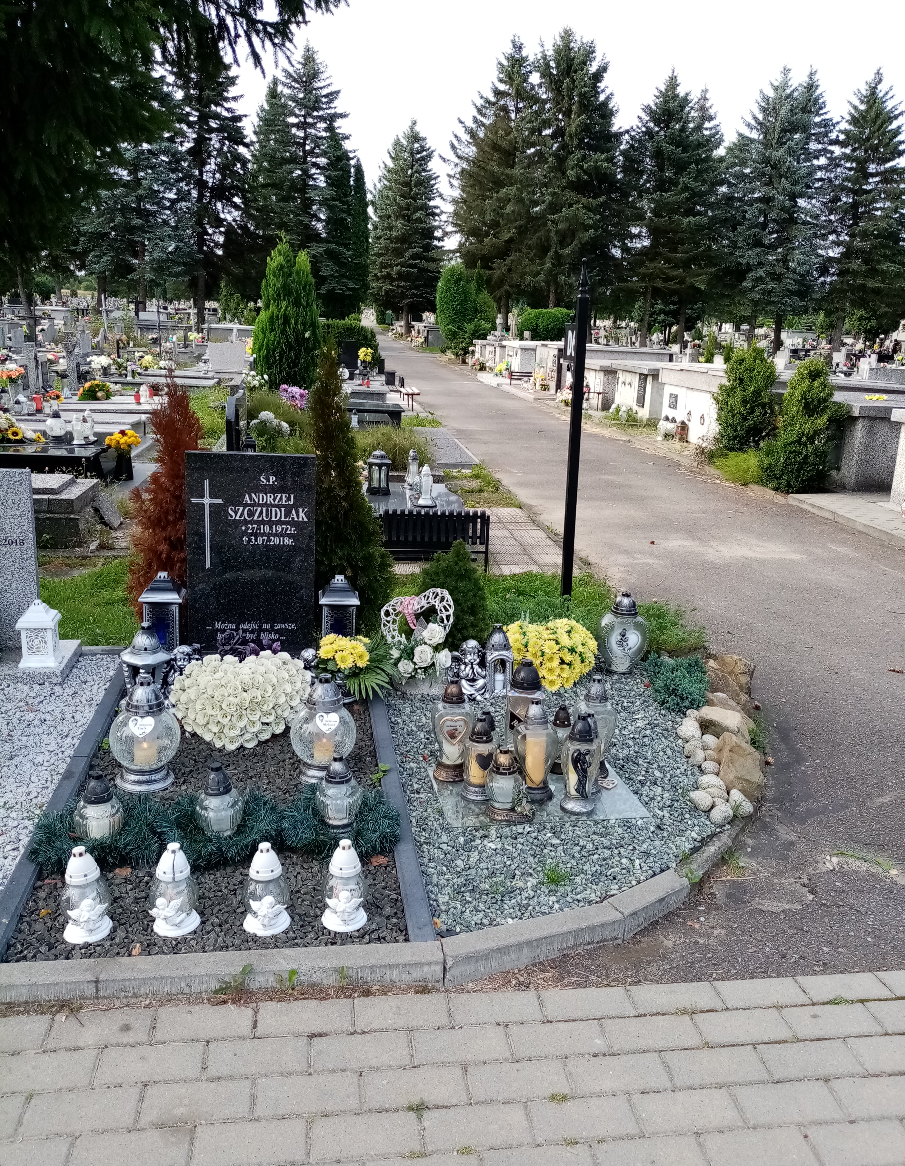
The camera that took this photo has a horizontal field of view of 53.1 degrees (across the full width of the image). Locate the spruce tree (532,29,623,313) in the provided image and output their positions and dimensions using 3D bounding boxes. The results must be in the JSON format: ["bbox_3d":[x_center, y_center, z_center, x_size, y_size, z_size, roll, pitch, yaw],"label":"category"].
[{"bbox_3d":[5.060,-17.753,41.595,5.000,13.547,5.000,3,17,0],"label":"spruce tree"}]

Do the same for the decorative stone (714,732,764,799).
[{"bbox_3d":[0.935,0.576,2.922,0.165,0.160,0.180,8,18,19],"label":"decorative stone"}]

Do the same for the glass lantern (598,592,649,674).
[{"bbox_3d":[0.715,0.199,3.808,0.208,0.340,0.155,0,16,-8],"label":"glass lantern"}]

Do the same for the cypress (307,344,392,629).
[{"bbox_3d":[-0.460,-0.449,4.148,0.420,1.320,0.420,0,17,-6],"label":"cypress"}]

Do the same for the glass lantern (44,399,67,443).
[{"bbox_3d":[-3.081,-1.261,7.050,0.170,0.335,0.170,-2,17,-15],"label":"glass lantern"}]

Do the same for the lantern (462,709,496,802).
[{"bbox_3d":[0.084,0.527,2.785,0.106,0.267,0.106,3,15,-1],"label":"lantern"}]

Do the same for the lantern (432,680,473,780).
[{"bbox_3d":[0.001,0.447,2.808,0.128,0.330,0.115,2,16,-4],"label":"lantern"}]

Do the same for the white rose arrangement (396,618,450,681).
[{"bbox_3d":[-0.109,0.247,3.367,0.196,0.213,0.147,3,17,0],"label":"white rose arrangement"}]

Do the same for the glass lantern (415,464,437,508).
[{"bbox_3d":[-0.180,-0.688,6.262,0.108,0.292,0.108,2,15,-2],"label":"glass lantern"}]

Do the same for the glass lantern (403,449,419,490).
[{"bbox_3d":[-0.288,-0.790,6.300,0.105,0.295,0.105,1,16,-5],"label":"glass lantern"}]

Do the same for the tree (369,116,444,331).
[{"bbox_3d":[-2.701,-20.618,53.000,4.150,11.800,4.150,3,16,0],"label":"tree"}]

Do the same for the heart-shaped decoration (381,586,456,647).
[{"bbox_3d":[-0.138,0.138,3.540,0.285,0.260,0.070,2,17,-2],"label":"heart-shaped decoration"}]

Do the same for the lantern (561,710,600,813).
[{"bbox_3d":[0.376,0.516,2.664,0.122,0.312,0.118,4,16,3],"label":"lantern"}]

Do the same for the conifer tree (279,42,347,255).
[{"bbox_3d":[-7.396,-19.821,45.550,4.900,13.320,4.900,0,15,-9],"label":"conifer tree"}]

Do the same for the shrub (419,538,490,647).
[{"bbox_3d":[0.016,0.039,3.850,0.304,0.468,0.304,3,17,0],"label":"shrub"}]

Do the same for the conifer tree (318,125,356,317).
[{"bbox_3d":[-5.608,-17.423,44.373,1.800,9.900,1.800,0,17,-7],"label":"conifer tree"}]

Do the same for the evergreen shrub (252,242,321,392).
[{"bbox_3d":[-2.651,-4.207,14.490,1.092,2.356,1.092,3,17,0],"label":"evergreen shrub"}]

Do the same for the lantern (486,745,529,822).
[{"bbox_3d":[0.161,0.573,2.636,0.130,0.220,0.115,-7,19,-29],"label":"lantern"}]

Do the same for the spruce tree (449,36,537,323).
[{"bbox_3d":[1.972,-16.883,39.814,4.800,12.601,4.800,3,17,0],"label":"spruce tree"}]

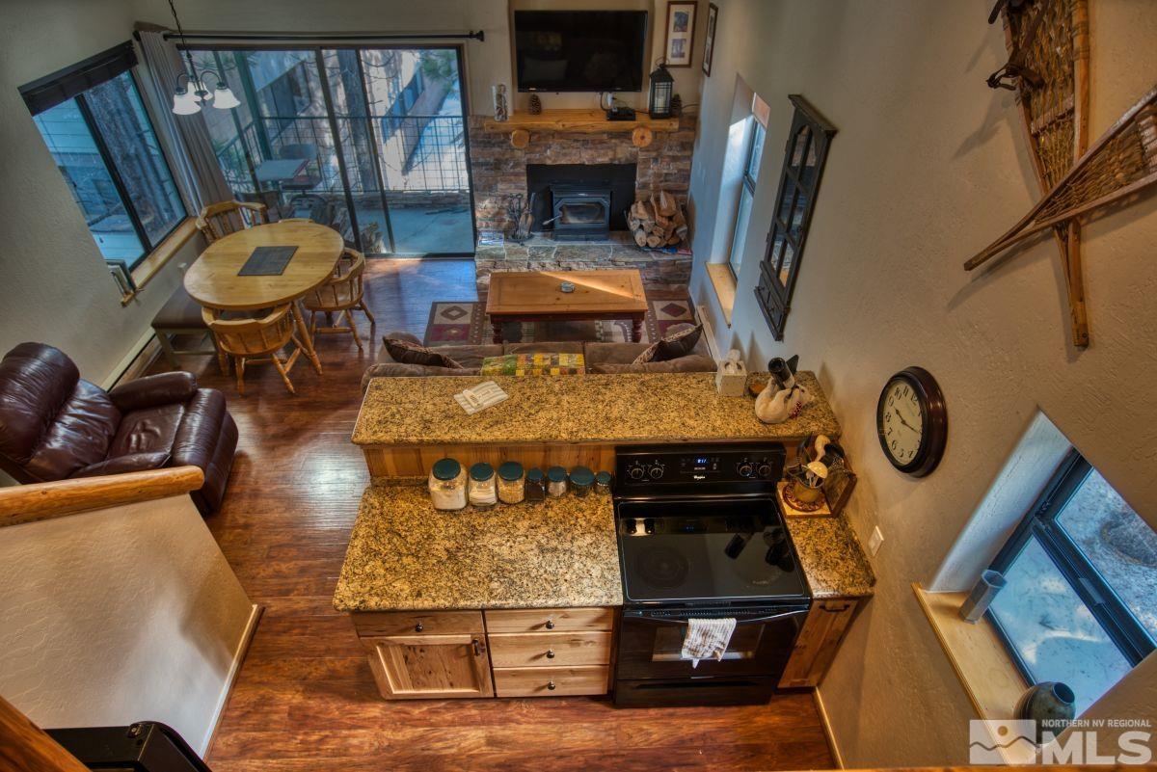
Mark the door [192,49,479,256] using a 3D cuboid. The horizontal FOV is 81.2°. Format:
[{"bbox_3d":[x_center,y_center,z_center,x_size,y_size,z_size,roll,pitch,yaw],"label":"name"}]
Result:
[{"bbox_3d":[-2.208,-2.120,6.357,2.400,2.030,0.130,-1,38,-2],"label":"door"}]

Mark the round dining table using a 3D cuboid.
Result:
[{"bbox_3d":[-2.473,-0.711,5.584,1.120,0.750,1.390,-1,38,-2],"label":"round dining table"}]

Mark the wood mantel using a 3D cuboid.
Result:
[{"bbox_3d":[0.033,-2.317,6.117,1.710,0.220,0.290,-1,38,-2],"label":"wood mantel"}]

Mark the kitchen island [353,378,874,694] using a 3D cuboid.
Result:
[{"bbox_3d":[0.090,0.776,3.345,2.210,1.220,1.140,-1,38,-2],"label":"kitchen island"}]

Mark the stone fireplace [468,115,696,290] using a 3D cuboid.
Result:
[{"bbox_3d":[0.052,-1.717,6.340,2.080,1.450,0.680,-1,38,-2],"label":"stone fireplace"}]

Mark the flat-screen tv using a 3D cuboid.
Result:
[{"bbox_3d":[0.018,-2.753,5.577,1.055,0.615,0.070,-1,40,-1],"label":"flat-screen tv"}]

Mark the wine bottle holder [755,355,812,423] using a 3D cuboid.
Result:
[{"bbox_3d":[0.974,0.008,3.140,0.300,0.300,0.180,-17,43,-21],"label":"wine bottle holder"}]

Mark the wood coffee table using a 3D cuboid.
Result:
[{"bbox_3d":[-0.096,-0.590,5.554,1.240,0.460,0.610,-1,40,-1],"label":"wood coffee table"}]

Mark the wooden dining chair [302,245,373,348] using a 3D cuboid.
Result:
[{"bbox_3d":[-1.984,-0.724,5.617,0.540,0.740,0.590,1,38,1],"label":"wooden dining chair"}]

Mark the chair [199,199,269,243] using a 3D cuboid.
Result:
[{"bbox_3d":[-3.108,-1.268,6.294,0.540,0.740,0.590,31,47,32],"label":"chair"}]

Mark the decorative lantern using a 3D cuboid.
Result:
[{"bbox_3d":[0.693,-2.495,5.674,0.175,0.450,0.175,-7,41,-9],"label":"decorative lantern"}]

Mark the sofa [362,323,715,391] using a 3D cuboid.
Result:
[{"bbox_3d":[-0.218,0.000,4.607,2.260,0.880,1.000,-1,38,-2],"label":"sofa"}]

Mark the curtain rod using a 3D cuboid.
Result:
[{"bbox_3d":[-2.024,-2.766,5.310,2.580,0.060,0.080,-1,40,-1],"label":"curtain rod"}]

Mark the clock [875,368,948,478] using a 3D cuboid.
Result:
[{"bbox_3d":[1.188,0.135,2.433,0.060,0.400,0.400,-1,40,-1],"label":"clock"}]

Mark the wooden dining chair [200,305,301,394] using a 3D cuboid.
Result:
[{"bbox_3d":[-2.341,-0.306,4.973,0.590,0.760,0.560,-3,40,-4],"label":"wooden dining chair"}]

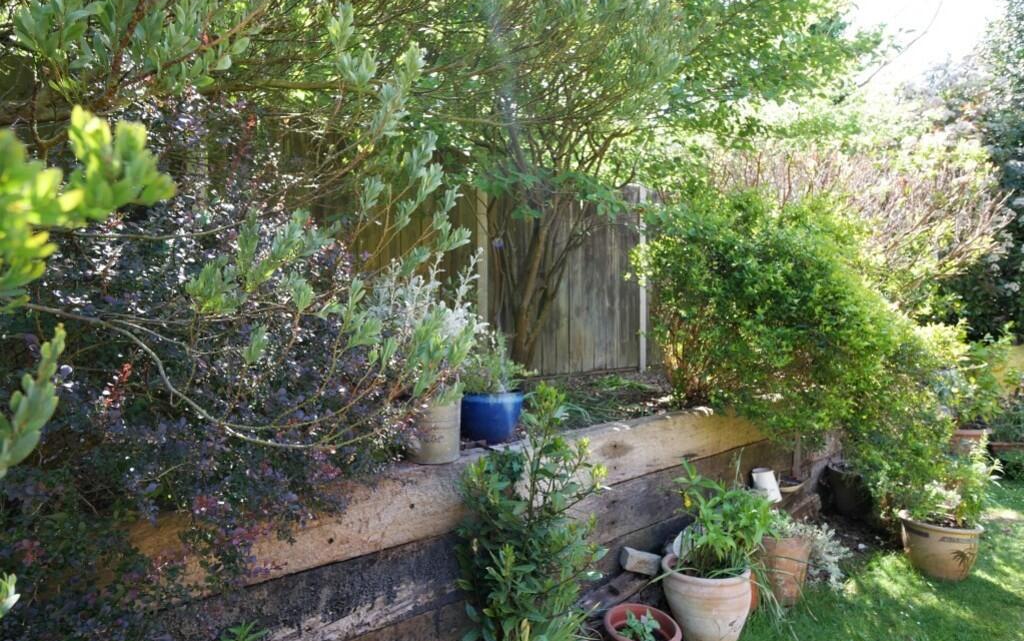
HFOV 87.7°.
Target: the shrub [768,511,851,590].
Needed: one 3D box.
[{"bbox_3d":[1.581,1.225,2.840,0.380,0.430,0.340,0,0,29],"label":"shrub"}]

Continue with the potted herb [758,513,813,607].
[{"bbox_3d":[1.430,1.228,2.780,0.265,0.475,0.265,0,0,27],"label":"potted herb"}]

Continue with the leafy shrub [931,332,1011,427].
[{"bbox_3d":[4.304,0.555,5.000,0.580,0.890,0.540,0,0,41],"label":"leafy shrub"}]

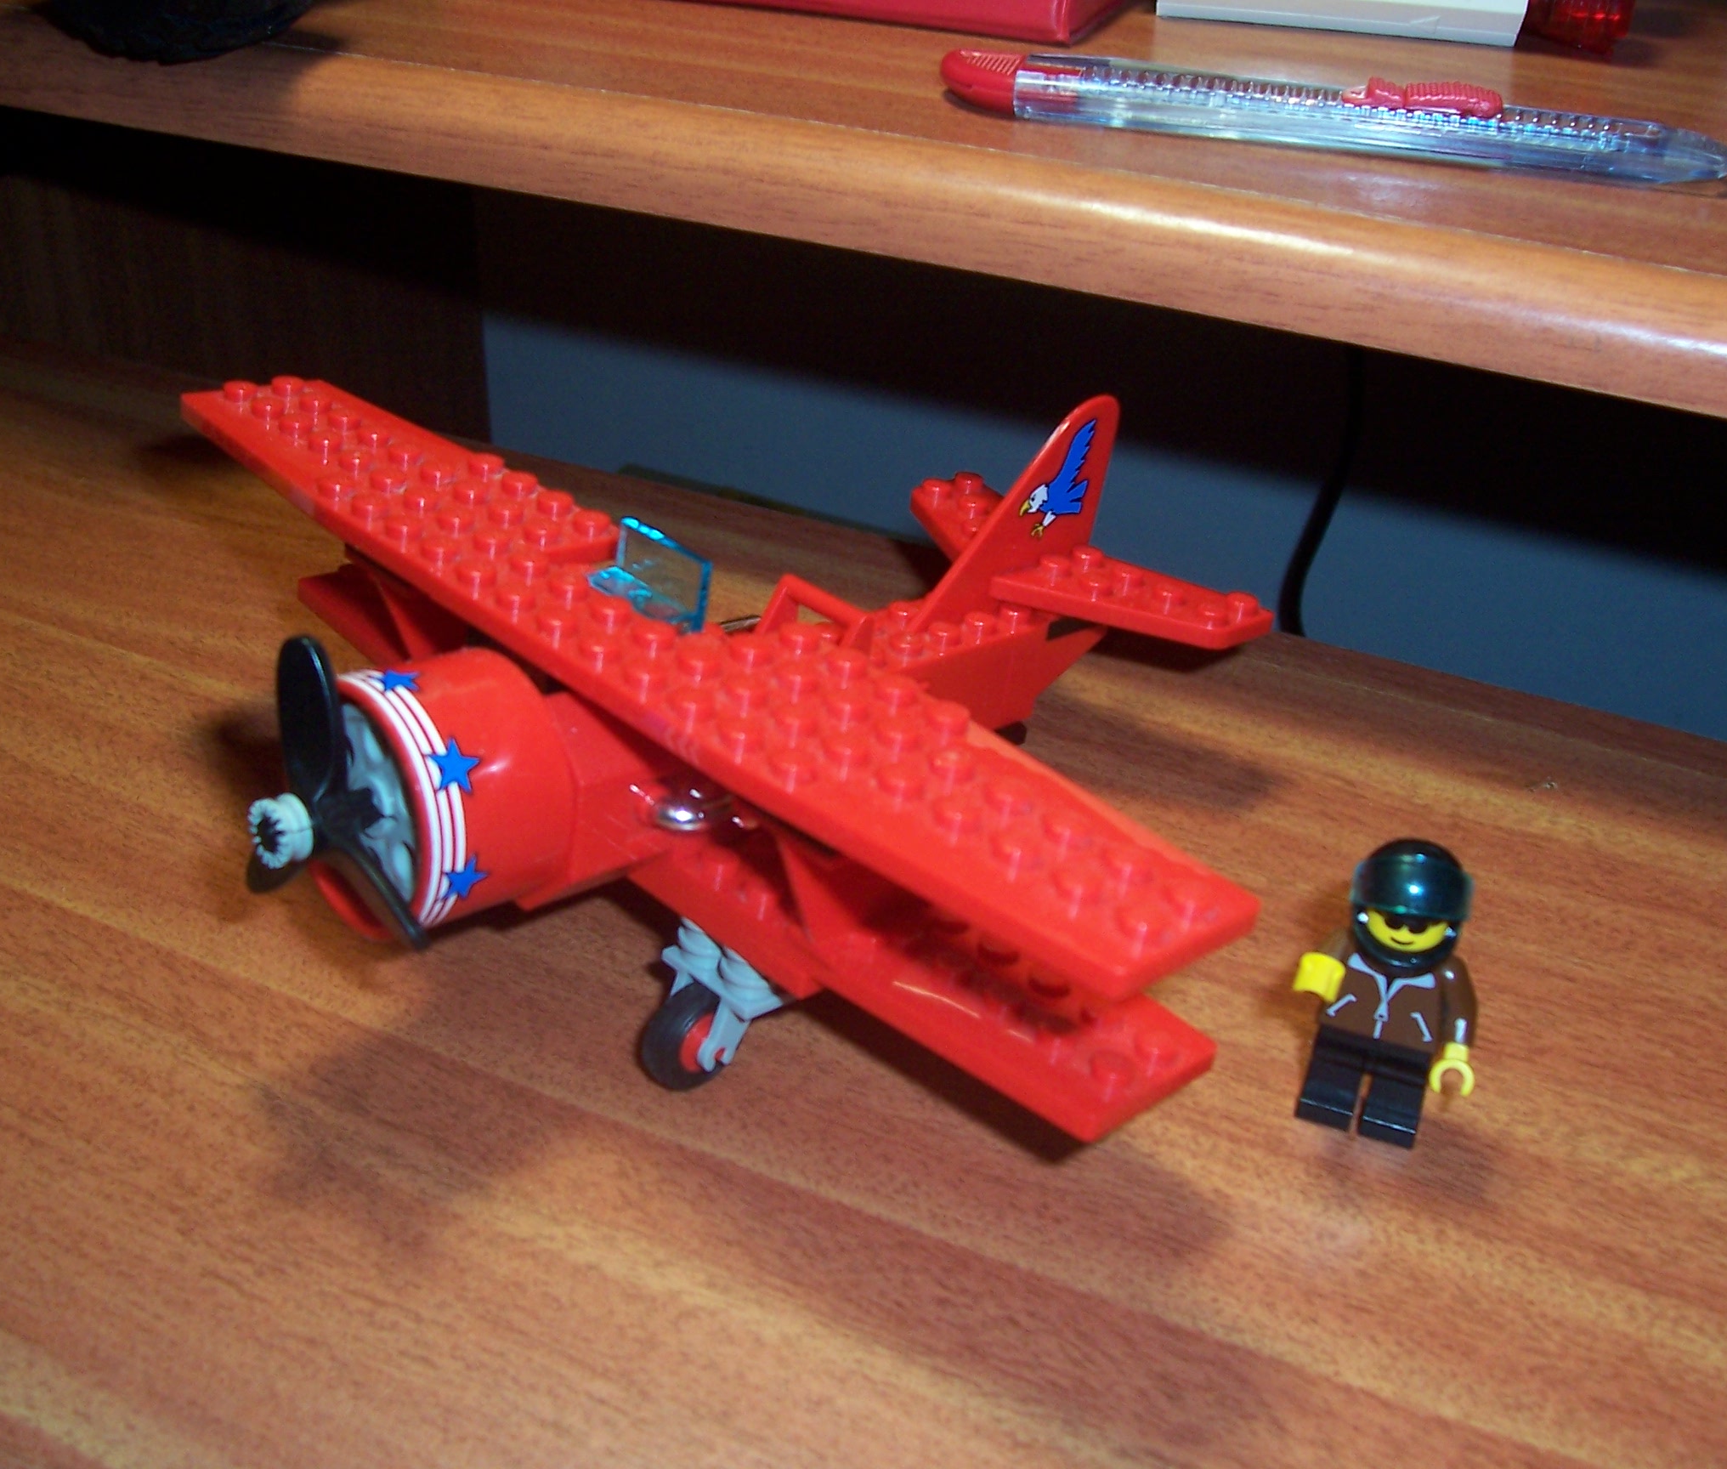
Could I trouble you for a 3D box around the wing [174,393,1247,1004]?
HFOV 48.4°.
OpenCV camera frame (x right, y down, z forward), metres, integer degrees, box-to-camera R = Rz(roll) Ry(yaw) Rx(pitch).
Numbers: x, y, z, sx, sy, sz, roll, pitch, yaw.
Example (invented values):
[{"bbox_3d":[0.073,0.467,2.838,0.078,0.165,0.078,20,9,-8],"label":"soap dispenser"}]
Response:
[{"bbox_3d":[-0.030,-0.015,0.234,0.032,0.005,0.176,-17,36,-43],"label":"wing"}]

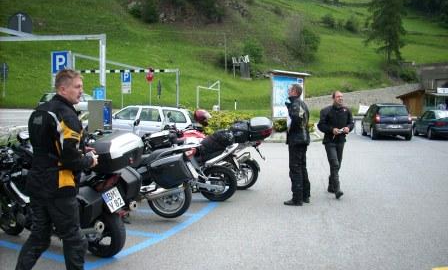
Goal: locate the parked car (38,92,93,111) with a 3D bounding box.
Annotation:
[{"bbox_3d":[-9.174,-1.784,29.042,4.100,1.460,1.700,0,3,-6],"label":"parked car"}]

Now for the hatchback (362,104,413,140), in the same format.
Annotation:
[{"bbox_3d":[7.500,-0.662,22.600,1.770,1.630,4.250,0,3,8],"label":"hatchback"}]

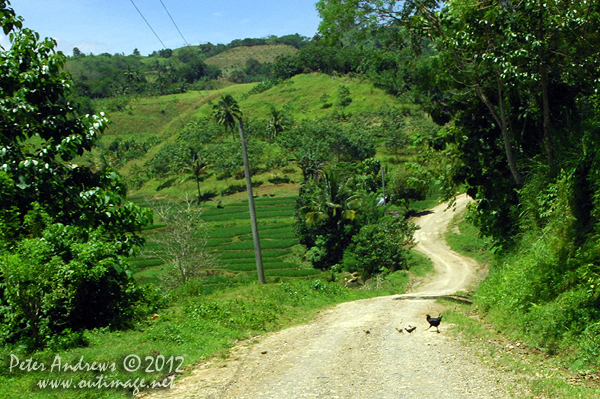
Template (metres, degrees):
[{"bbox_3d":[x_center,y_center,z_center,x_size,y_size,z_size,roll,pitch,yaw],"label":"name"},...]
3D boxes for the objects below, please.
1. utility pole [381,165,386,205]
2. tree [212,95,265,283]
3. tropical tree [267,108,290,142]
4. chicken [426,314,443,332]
[{"bbox_3d":[12.242,-1.899,90.000,0.300,6.600,0.300,0,3,0],"label":"utility pole"},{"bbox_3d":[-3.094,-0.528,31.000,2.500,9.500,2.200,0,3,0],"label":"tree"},{"bbox_3d":[-5.661,-18.869,155.000,5.600,9.000,5.600,0,3,0],"label":"tropical tree"},{"bbox_3d":[2.882,2.657,13.200,0.360,0.400,0.160,0,3,5],"label":"chicken"}]

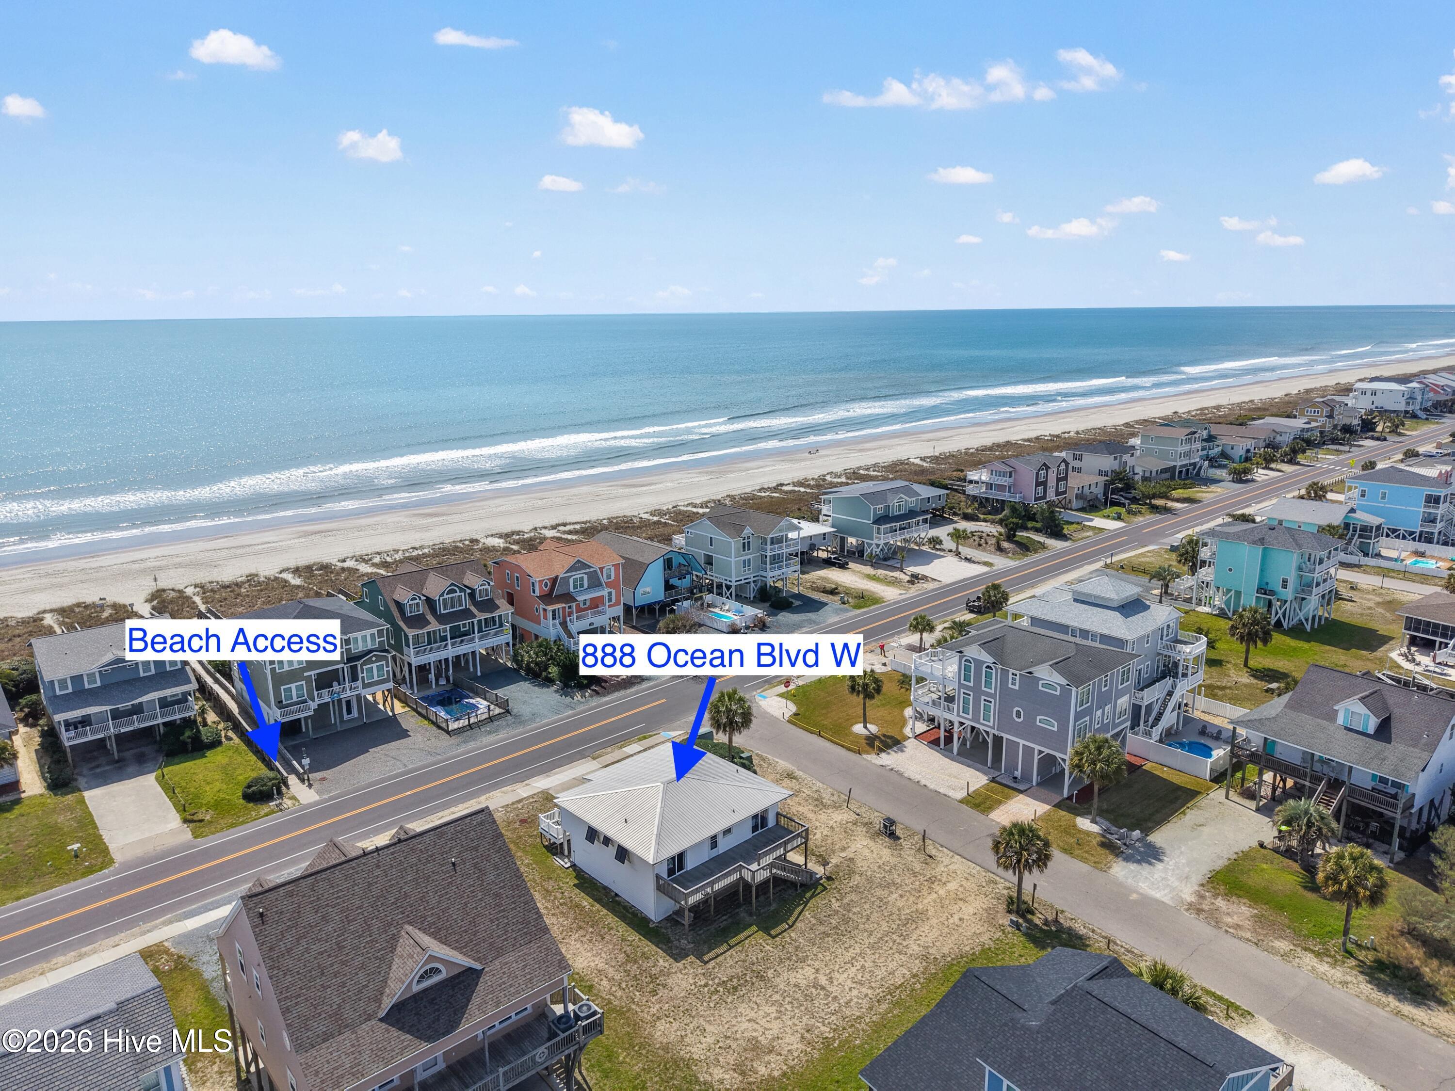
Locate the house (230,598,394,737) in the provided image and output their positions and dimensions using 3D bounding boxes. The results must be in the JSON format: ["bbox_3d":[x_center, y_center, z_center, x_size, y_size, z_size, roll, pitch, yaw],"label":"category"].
[{"bbox_3d":[-44.070,11.840,105.320,13.140,12.050,16.200,-13,18,-43],"label":"house"}]

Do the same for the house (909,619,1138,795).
[{"bbox_3d":[25.380,12.650,87.720,11.400,10.800,15.700,-12,18,-41],"label":"house"}]

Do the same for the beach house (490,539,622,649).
[{"bbox_3d":[-22.480,5.990,130.560,13.440,11.460,16.500,-13,18,-43],"label":"beach house"}]

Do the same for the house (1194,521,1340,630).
[{"bbox_3d":[66.450,2.960,125.040,9.900,11.700,14.700,-13,18,-42],"label":"house"}]

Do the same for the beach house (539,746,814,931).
[{"bbox_3d":[-4.370,20.880,77.000,14.030,6.420,17.780,-13,18,-43],"label":"beach house"}]

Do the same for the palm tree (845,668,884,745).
[{"bbox_3d":[13.700,15.270,100.500,3.660,6.220,3.660,-1,13,0],"label":"palm tree"}]

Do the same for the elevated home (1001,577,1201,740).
[{"bbox_3d":[36.097,9.396,96.619,10.200,13.000,16.400,-12,17,-40],"label":"elevated home"}]

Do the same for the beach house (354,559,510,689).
[{"bbox_3d":[-33.158,8.107,113.660,13.000,11.400,14.000,-13,18,-43],"label":"beach house"}]

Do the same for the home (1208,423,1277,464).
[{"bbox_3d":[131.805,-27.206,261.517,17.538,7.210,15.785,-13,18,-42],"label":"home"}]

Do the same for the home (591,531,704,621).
[{"bbox_3d":[-12.010,3.550,133.760,12.700,8.400,15.300,-12,17,-41],"label":"home"}]

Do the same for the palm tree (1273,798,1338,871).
[{"bbox_3d":[39.787,19.948,69.220,4.400,4.800,4.400,-12,17,-40],"label":"palm tree"}]

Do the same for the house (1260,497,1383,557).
[{"bbox_3d":[92.850,-2.920,158.250,11.500,7.400,15.600,-13,18,-42],"label":"house"}]

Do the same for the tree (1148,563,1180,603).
[{"bbox_3d":[60.460,4.645,139.289,4.020,4.540,4.020,5,14,24],"label":"tree"}]

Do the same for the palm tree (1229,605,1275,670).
[{"bbox_3d":[55.790,9.770,107.240,4.700,6.800,4.700,-1,13,0],"label":"palm tree"}]

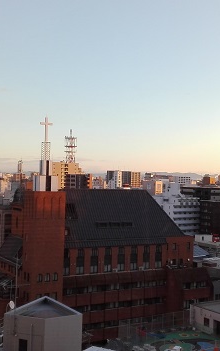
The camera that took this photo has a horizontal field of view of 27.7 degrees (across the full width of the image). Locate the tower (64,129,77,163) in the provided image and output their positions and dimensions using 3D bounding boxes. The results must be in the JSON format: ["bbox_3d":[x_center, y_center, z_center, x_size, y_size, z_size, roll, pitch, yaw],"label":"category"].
[{"bbox_3d":[-32.779,-24.449,370.177,8.500,28.200,8.500,2,0,-30],"label":"tower"}]

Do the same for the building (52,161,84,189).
[{"bbox_3d":[-34.300,12.825,355.000,23.000,45.500,15.000,2,-1,-28],"label":"building"}]

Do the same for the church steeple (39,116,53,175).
[{"bbox_3d":[-11.750,-5.451,82.100,2.200,10.500,1.700,2,-1,-30],"label":"church steeple"}]

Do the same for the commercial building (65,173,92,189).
[{"bbox_3d":[-22.800,17.359,324.000,17.500,36.400,10.000,1,-1,22],"label":"commercial building"}]

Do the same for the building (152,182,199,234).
[{"bbox_3d":[32.300,20.194,224.000,17.000,31.500,20.000,2,-1,-32],"label":"building"}]

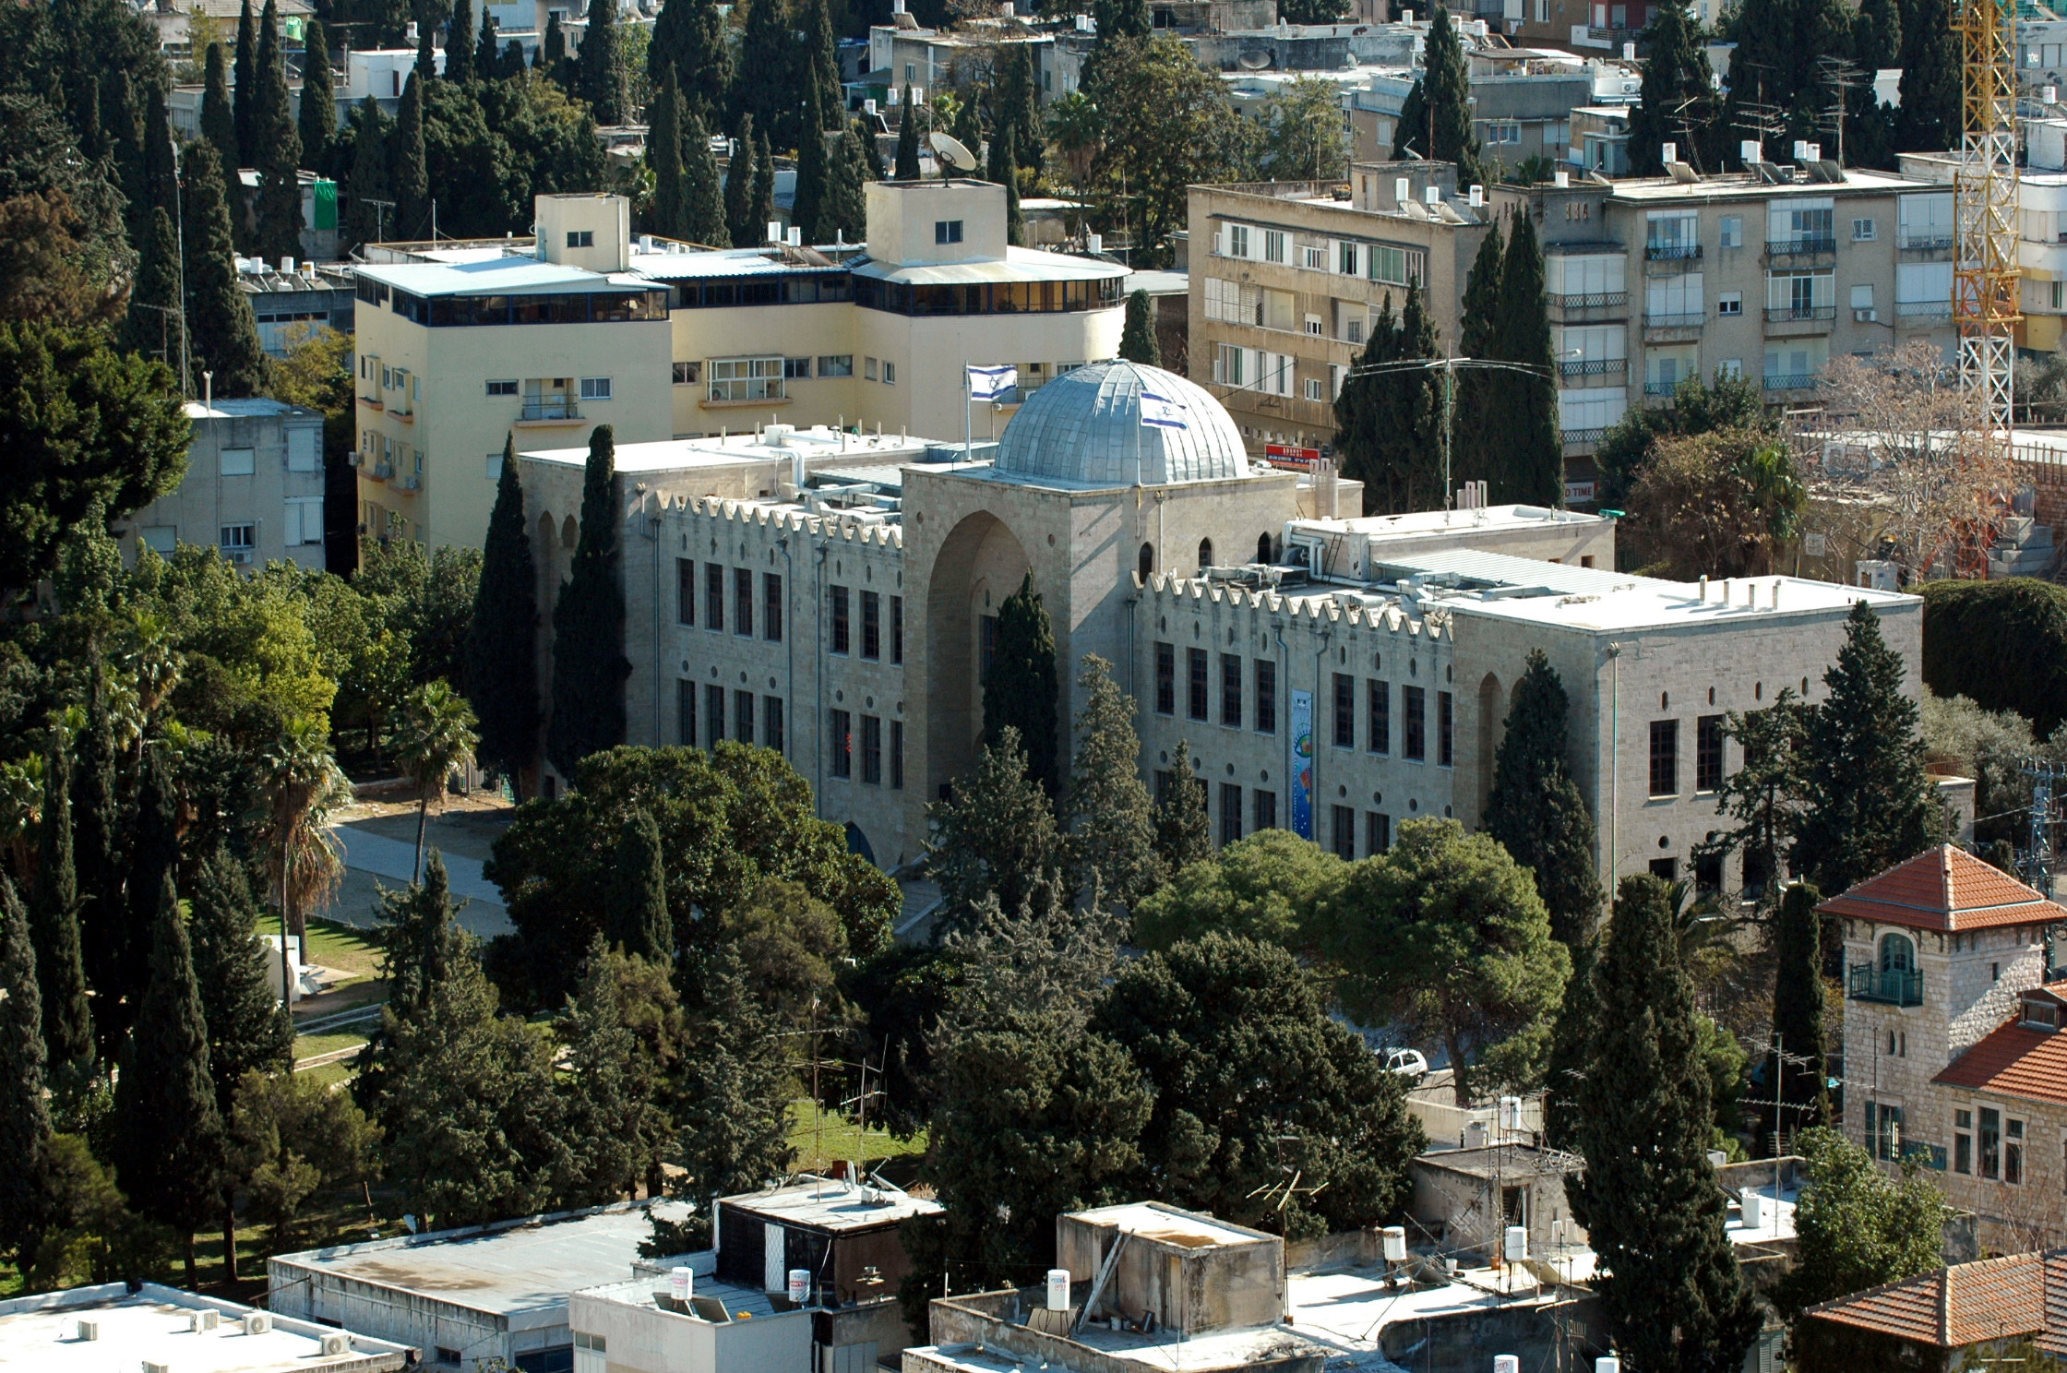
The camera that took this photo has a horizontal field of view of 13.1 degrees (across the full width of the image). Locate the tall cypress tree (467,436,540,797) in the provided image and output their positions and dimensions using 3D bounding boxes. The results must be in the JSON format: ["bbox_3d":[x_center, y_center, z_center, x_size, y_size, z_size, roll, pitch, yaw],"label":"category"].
[{"bbox_3d":[-23.162,-3.039,393.089,3.200,15.800,3.200,0,8,0],"label":"tall cypress tree"}]

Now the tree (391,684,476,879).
[{"bbox_3d":[-25.520,4.410,383.160,3.710,9.240,3.710,-1,8,-4],"label":"tree"}]

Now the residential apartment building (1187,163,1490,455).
[{"bbox_3d":[19.270,-17.710,442.290,12.000,16.830,26.380,-4,9,-28],"label":"residential apartment building"}]

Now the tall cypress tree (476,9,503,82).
[{"bbox_3d":[-36.310,-41.370,599.880,1.830,7.530,1.830,-1,8,-3],"label":"tall cypress tree"}]

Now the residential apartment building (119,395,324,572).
[{"bbox_3d":[-36.990,-5.870,396.300,10.200,12.500,8.500,-3,8,-18],"label":"residential apartment building"}]

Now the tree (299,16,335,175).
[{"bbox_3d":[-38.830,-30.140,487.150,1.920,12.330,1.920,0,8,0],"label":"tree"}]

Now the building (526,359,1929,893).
[{"bbox_3d":[7.973,-2.939,371.664,24.530,22.880,73.610,-6,10,-36],"label":"building"}]

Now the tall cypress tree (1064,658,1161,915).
[{"bbox_3d":[3.050,4.180,347.250,3.740,10.900,3.740,0,8,0],"label":"tall cypress tree"}]

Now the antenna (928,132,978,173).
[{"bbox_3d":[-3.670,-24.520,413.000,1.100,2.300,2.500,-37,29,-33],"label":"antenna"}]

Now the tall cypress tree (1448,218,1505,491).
[{"bbox_3d":[20.158,-13.752,404.985,3.000,14.300,3.000,0,8,0],"label":"tall cypress tree"}]

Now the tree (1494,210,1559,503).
[{"bbox_3d":[22.750,-14.110,414.630,3.120,15.770,3.120,0,8,3],"label":"tree"}]

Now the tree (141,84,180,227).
[{"bbox_3d":[-44.202,-23.797,455.930,2.300,13.500,2.300,0,8,0],"label":"tree"}]

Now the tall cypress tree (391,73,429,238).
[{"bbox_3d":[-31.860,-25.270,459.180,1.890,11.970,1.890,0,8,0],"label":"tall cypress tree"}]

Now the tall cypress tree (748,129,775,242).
[{"bbox_3d":[-13.603,-22.564,452.758,1.800,11.000,1.800,0,8,0],"label":"tall cypress tree"}]

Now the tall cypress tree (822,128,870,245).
[{"bbox_3d":[-10.550,-24.640,500.710,2.780,12.970,2.780,0,8,-1],"label":"tall cypress tree"}]

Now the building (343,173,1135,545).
[{"bbox_3d":[-13.534,-13.818,418.941,32.860,19.600,17.800,-3,8,-19],"label":"building"}]

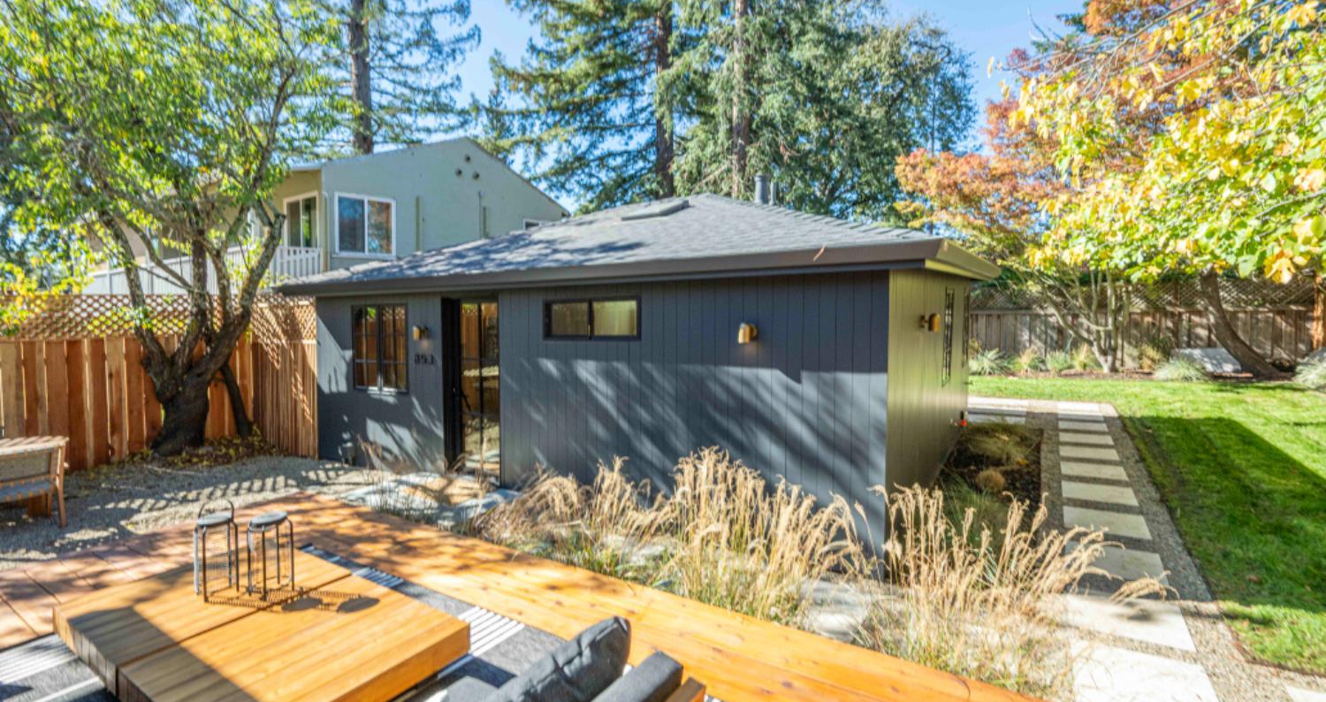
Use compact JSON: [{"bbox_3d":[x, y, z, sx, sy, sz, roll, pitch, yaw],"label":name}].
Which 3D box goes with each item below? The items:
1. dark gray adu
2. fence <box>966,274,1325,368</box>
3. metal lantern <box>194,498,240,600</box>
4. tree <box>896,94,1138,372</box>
[{"bbox_3d":[0.293,-0.429,8.538,7.653,3.532,7.003,1,4,32],"label":"dark gray adu"},{"bbox_3d":[11.860,-0.734,15.436,7.541,2.270,0.120,1,4,32],"label":"fence"},{"bbox_3d":[-2.446,1.075,3.226,0.138,0.500,0.138,1,4,32],"label":"metal lantern"},{"bbox_3d":[9.013,-2.867,14.300,6.100,6.800,5.800,1,4,32],"label":"tree"}]

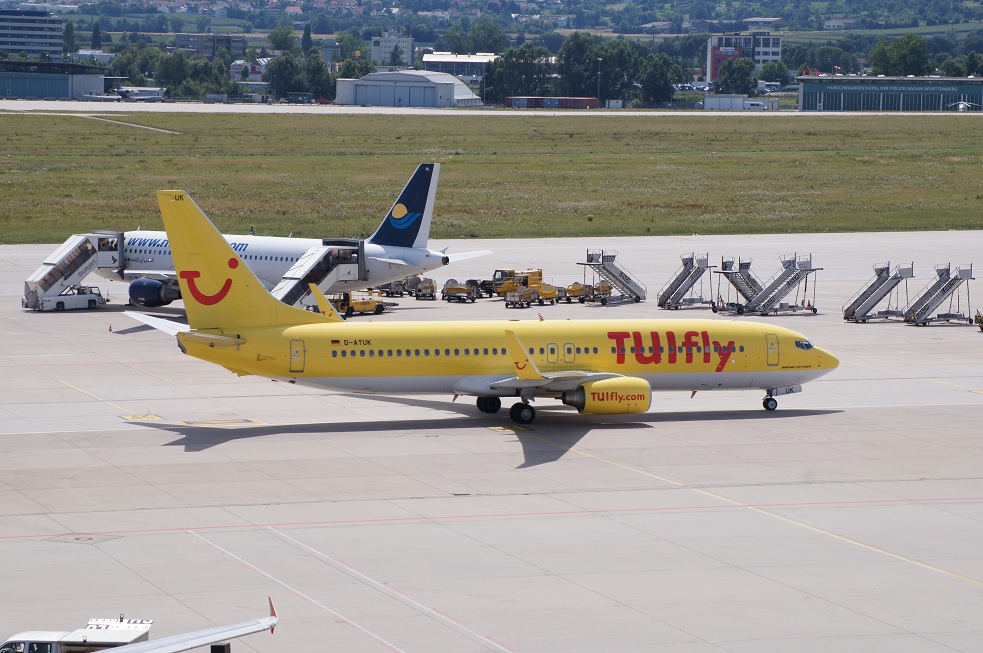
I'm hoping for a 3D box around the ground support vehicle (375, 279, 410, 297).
[{"bbox_3d":[-8.240,-3.260,272.320,2.600,1.500,1.500,-4,6,-40],"label":"ground support vehicle"}]

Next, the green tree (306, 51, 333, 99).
[{"bbox_3d":[-53.080,-77.305,1010.000,8.020,15.740,8.000,1,5,0],"label":"green tree"}]

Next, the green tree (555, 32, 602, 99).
[{"bbox_3d":[27.380,-81.826,1030.000,13.850,22.660,13.000,1,5,0],"label":"green tree"}]

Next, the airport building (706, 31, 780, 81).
[{"bbox_3d":[97.799,-102.793,1268.000,28.000,19.500,17.000,0,5,-1],"label":"airport building"}]

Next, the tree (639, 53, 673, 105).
[{"bbox_3d":[50.361,-75.925,1005.000,10.440,16.430,10.000,1,5,0],"label":"tree"}]

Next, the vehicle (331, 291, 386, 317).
[{"bbox_3d":[-10.310,-1.850,251.730,3.900,1.900,1.900,-3,5,-32],"label":"vehicle"}]

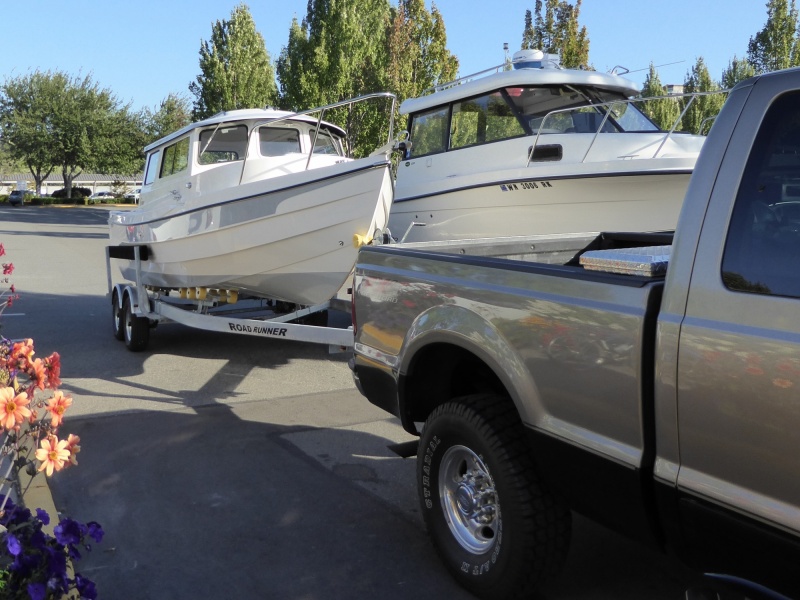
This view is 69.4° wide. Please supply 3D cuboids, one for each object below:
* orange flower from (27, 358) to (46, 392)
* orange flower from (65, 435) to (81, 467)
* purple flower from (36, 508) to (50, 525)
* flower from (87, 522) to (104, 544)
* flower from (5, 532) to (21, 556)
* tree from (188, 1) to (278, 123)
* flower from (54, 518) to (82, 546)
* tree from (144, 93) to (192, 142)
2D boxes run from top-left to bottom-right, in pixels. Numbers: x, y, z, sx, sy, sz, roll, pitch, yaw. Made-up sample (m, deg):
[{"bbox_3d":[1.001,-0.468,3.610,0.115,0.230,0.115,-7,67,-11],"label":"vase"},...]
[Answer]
[{"bbox_3d":[-0.837,0.174,1.330,0.045,0.078,0.075,1,11,6],"label":"orange flower"},{"bbox_3d":[-0.758,0.346,1.330,0.040,0.075,0.075,6,12,30],"label":"orange flower"},{"bbox_3d":[-0.864,0.525,1.400,0.035,0.042,0.042,8,13,36],"label":"purple flower"},{"bbox_3d":[-0.717,0.550,1.360,0.048,0.050,0.040,-10,15,-44],"label":"flower"},{"bbox_3d":[-0.885,0.559,1.320,0.050,0.055,0.038,-8,13,-36],"label":"flower"},{"bbox_3d":[-10.000,-11.388,35.516,5.300,12.600,5.300,0,11,0],"label":"tree"},{"bbox_3d":[-0.780,0.547,1.360,0.062,0.062,0.040,-3,11,-17],"label":"flower"},{"bbox_3d":[-23.300,-14.907,58.256,6.600,11.200,6.600,0,11,0],"label":"tree"}]

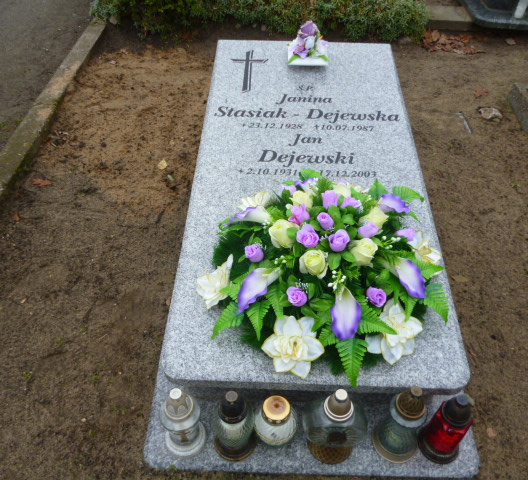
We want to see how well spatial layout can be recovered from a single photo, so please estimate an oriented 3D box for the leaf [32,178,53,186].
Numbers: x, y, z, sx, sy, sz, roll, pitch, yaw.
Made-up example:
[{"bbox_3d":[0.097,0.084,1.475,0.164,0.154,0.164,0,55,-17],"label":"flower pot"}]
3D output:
[{"bbox_3d":[-0.983,-0.255,2.298,0.085,0.013,0.050,2,43,1],"label":"leaf"}]

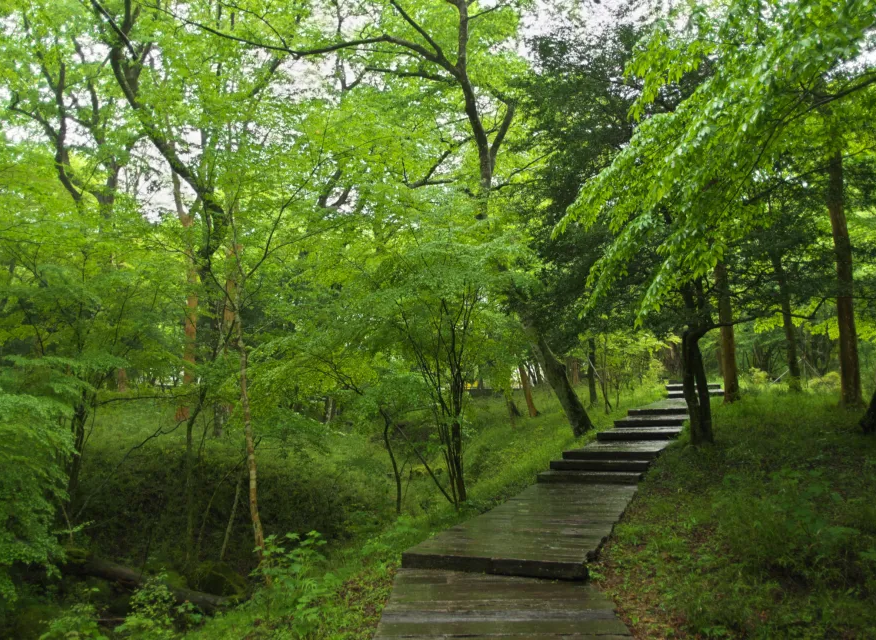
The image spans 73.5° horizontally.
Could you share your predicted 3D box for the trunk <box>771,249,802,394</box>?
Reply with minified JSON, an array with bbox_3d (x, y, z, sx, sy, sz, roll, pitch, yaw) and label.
[{"bbox_3d":[12.146,0.025,20.421,0.420,4.825,0.400,-7,-9,31],"label":"trunk"}]

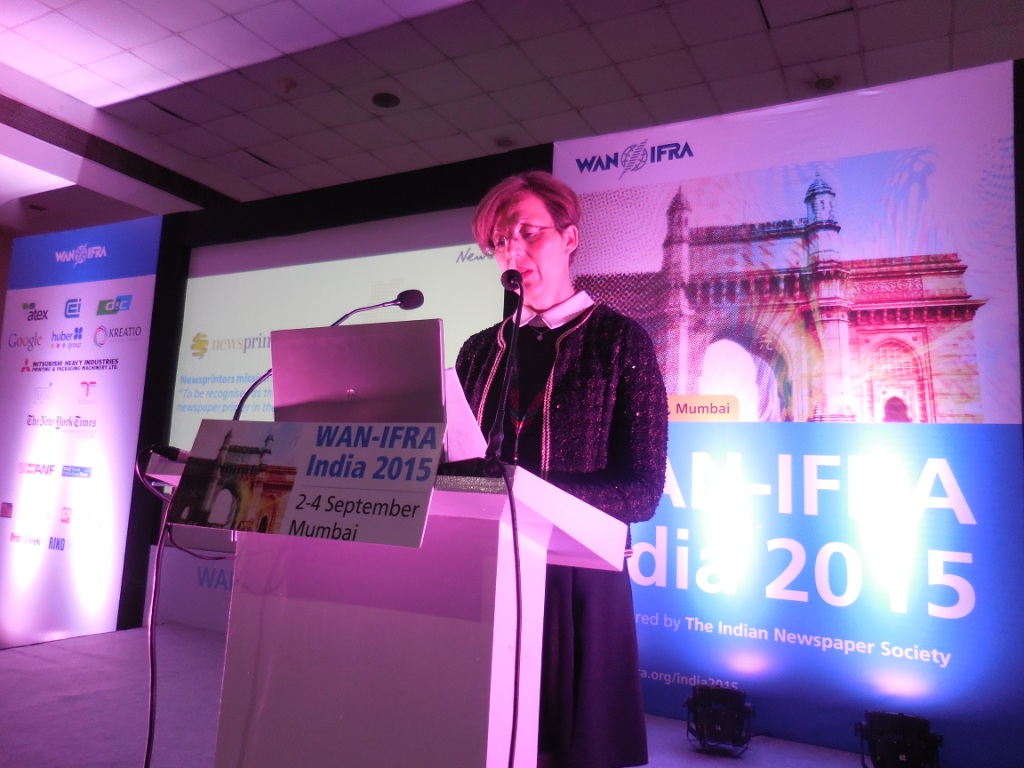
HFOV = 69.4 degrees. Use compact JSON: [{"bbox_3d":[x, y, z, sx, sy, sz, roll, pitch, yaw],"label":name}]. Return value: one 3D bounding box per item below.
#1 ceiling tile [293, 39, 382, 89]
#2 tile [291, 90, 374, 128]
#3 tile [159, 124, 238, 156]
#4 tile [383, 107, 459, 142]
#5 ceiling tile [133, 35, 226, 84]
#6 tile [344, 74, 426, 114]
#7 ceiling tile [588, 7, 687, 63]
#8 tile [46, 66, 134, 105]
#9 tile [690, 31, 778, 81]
[{"bbox_3d":[-1.435,-2.690,6.227,0.600,0.020,0.600,-1,-7,27],"label":"ceiling tile"},{"bbox_3d":[-1.688,-2.608,7.027,0.595,0.020,0.595,-1,-7,28],"label":"tile"},{"bbox_3d":[-3.287,-2.583,7.863,0.600,0.020,0.600,-1,-7,27],"label":"tile"},{"bbox_3d":[-0.879,-2.553,7.276,0.595,0.020,0.595,-1,-7,28],"label":"tile"},{"bbox_3d":[-2.782,-2.741,6.250,0.600,0.025,0.600,-1,-7,28],"label":"ceiling tile"},{"bbox_3d":[-1.157,-2.617,6.748,0.595,0.020,0.595,-1,-7,28],"label":"tile"},{"bbox_3d":[0.963,-2.661,5.639,0.600,0.025,0.600,-1,-7,28],"label":"ceiling tile"},{"bbox_3d":[-3.845,-2.722,6.806,0.600,0.025,0.600,-1,-7,28],"label":"tile"},{"bbox_3d":[1.778,-2.597,5.883,0.595,0.020,0.595,-1,-7,28],"label":"tile"}]

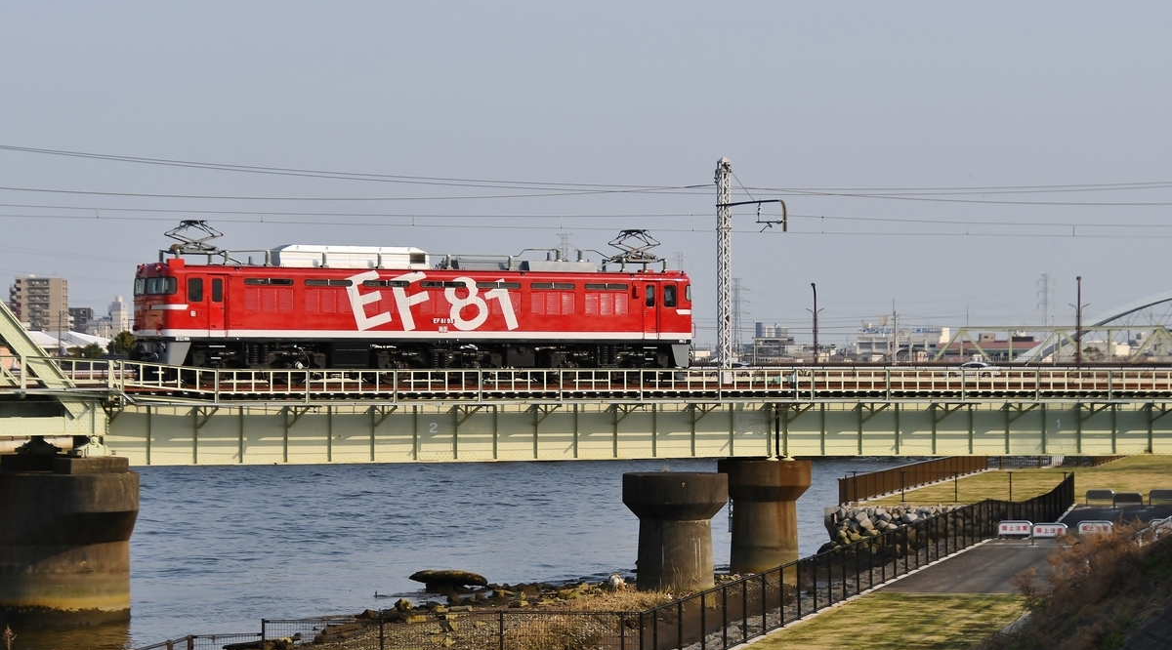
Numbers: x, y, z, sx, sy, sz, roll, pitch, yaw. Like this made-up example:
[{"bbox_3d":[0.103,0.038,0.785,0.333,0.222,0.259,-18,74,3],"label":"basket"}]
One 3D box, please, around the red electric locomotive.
[{"bbox_3d":[-4.930,-0.540,101.360,18.500,4.630,2.900,0,-1,-30],"label":"red electric locomotive"}]

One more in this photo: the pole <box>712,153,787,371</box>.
[{"bbox_3d":[5.290,-1.750,107.760,0.420,7.300,3.750,0,-1,-30],"label":"pole"}]

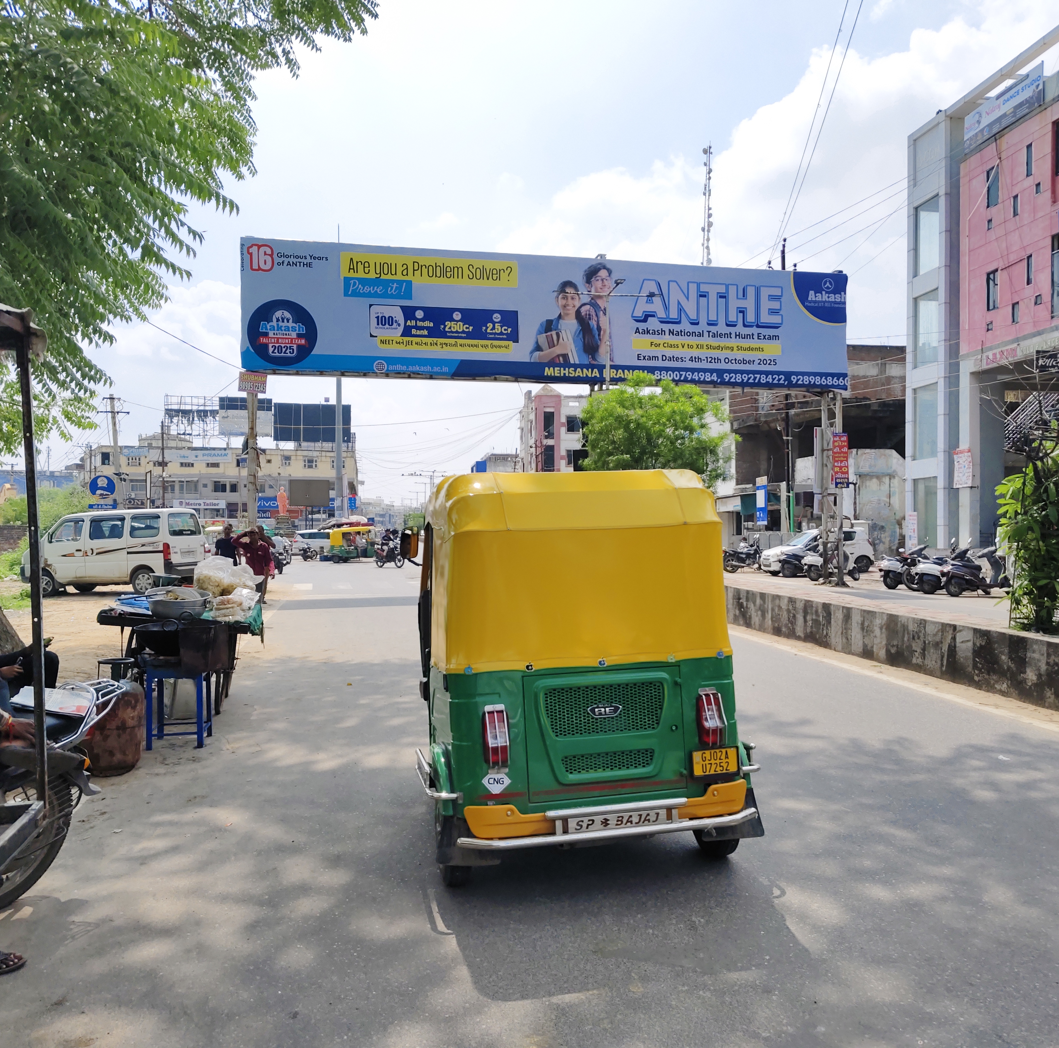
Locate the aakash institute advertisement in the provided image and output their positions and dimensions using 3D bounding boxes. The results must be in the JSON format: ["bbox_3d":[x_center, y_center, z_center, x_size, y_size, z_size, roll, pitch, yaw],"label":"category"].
[{"bbox_3d":[0.831,-5.106,23.340,15.490,3.090,0.500,0,0,-12],"label":"aakash institute advertisement"}]

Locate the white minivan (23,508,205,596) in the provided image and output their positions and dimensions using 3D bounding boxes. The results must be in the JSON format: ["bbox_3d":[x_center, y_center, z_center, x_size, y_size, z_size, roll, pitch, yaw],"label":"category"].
[{"bbox_3d":[-8.680,0.600,19.300,3.650,1.800,1.500,-1,0,12],"label":"white minivan"}]

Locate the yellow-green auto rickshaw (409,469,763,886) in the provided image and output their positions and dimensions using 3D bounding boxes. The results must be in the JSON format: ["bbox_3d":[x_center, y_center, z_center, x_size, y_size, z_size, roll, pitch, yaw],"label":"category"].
[{"bbox_3d":[0.060,0.620,4.800,1.360,1.700,2.650,-2,0,-11],"label":"yellow-green auto rickshaw"}]

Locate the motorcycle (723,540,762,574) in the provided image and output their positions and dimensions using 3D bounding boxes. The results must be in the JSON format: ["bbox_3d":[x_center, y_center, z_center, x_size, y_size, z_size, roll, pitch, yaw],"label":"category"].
[{"bbox_3d":[7.650,1.131,32.200,1.980,1.120,0.740,0,0,-16],"label":"motorcycle"}]

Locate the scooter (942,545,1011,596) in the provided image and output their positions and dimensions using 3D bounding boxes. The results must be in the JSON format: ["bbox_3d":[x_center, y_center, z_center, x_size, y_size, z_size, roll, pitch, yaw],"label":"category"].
[{"bbox_3d":[8.850,0.880,18.200,1.780,1.120,0.680,0,0,-13],"label":"scooter"}]

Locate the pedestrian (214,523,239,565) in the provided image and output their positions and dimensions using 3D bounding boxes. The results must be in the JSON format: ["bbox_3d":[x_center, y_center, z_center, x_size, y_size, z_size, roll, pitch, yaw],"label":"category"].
[{"bbox_3d":[-5.750,0.820,17.600,0.500,1.620,0.320,0,0,-14],"label":"pedestrian"}]

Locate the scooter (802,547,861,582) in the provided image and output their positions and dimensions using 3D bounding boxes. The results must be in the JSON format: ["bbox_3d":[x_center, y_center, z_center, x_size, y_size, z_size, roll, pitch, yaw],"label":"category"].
[{"bbox_3d":[8.850,1.090,27.300,1.770,1.130,0.700,0,0,-10],"label":"scooter"}]

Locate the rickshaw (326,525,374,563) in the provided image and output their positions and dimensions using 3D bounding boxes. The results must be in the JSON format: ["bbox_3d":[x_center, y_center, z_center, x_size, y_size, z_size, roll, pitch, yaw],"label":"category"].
[{"bbox_3d":[-7.850,0.920,41.000,2.600,1.680,1.300,0,0,12],"label":"rickshaw"}]

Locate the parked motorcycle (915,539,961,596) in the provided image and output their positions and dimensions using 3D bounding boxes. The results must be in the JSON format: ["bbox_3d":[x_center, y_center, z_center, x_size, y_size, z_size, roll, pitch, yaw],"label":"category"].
[{"bbox_3d":[9.750,1.021,21.500,1.800,1.180,0.700,0,0,-10],"label":"parked motorcycle"}]

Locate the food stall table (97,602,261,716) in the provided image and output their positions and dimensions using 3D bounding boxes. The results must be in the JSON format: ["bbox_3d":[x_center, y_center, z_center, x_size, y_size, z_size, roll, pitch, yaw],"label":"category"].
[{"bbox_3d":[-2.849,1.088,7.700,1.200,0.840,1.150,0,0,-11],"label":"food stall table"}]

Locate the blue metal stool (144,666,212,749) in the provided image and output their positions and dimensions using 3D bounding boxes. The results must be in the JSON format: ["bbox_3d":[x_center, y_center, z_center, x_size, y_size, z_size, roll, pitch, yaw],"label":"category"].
[{"bbox_3d":[-2.385,1.233,6.340,0.370,0.530,0.370,0,0,-11],"label":"blue metal stool"}]

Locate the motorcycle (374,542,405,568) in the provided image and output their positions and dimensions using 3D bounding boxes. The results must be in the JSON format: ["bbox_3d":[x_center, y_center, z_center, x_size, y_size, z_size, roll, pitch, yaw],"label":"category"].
[{"bbox_3d":[-5.770,1.280,38.300,2.000,1.100,0.740,0,-1,42],"label":"motorcycle"}]

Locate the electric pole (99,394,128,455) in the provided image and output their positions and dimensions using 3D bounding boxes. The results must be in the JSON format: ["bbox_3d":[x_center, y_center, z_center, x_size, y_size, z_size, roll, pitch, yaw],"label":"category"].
[{"bbox_3d":[-18.568,-2.049,42.000,1.350,7.600,0.350,-5,0,-12],"label":"electric pole"}]

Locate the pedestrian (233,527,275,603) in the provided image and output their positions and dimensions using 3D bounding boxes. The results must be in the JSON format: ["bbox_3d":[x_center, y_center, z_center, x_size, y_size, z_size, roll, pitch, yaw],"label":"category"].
[{"bbox_3d":[-4.970,0.830,16.800,0.600,1.580,0.420,0,0,-16],"label":"pedestrian"}]

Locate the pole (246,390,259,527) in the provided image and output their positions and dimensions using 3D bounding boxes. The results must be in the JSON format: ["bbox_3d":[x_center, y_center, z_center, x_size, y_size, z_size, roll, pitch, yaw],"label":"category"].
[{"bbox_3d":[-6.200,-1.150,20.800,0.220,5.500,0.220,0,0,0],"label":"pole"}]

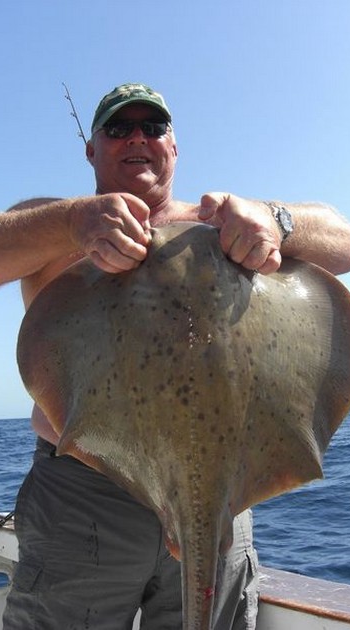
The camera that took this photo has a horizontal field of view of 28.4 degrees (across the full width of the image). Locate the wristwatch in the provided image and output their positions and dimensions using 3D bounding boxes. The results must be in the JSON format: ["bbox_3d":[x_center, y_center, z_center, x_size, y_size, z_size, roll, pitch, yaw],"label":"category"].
[{"bbox_3d":[0.159,-0.149,1.152,0.064,0.072,0.042,-16,6,43],"label":"wristwatch"}]

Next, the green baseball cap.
[{"bbox_3d":[-0.090,-0.422,1.440,0.174,0.130,0.265,-2,-8,-10],"label":"green baseball cap"}]

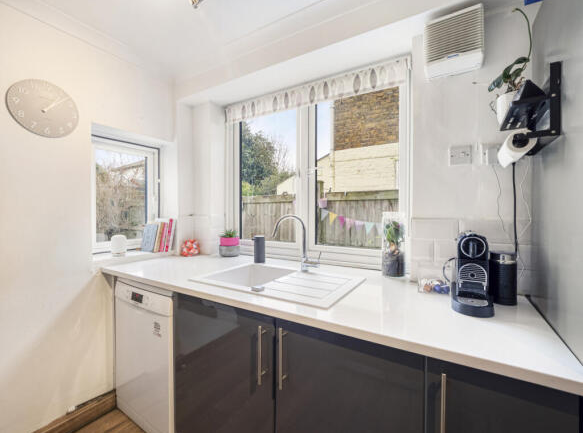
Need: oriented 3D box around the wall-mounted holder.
[{"bbox_3d":[0.798,-0.326,0.922,0.113,0.223,0.334,0,1,33],"label":"wall-mounted holder"}]

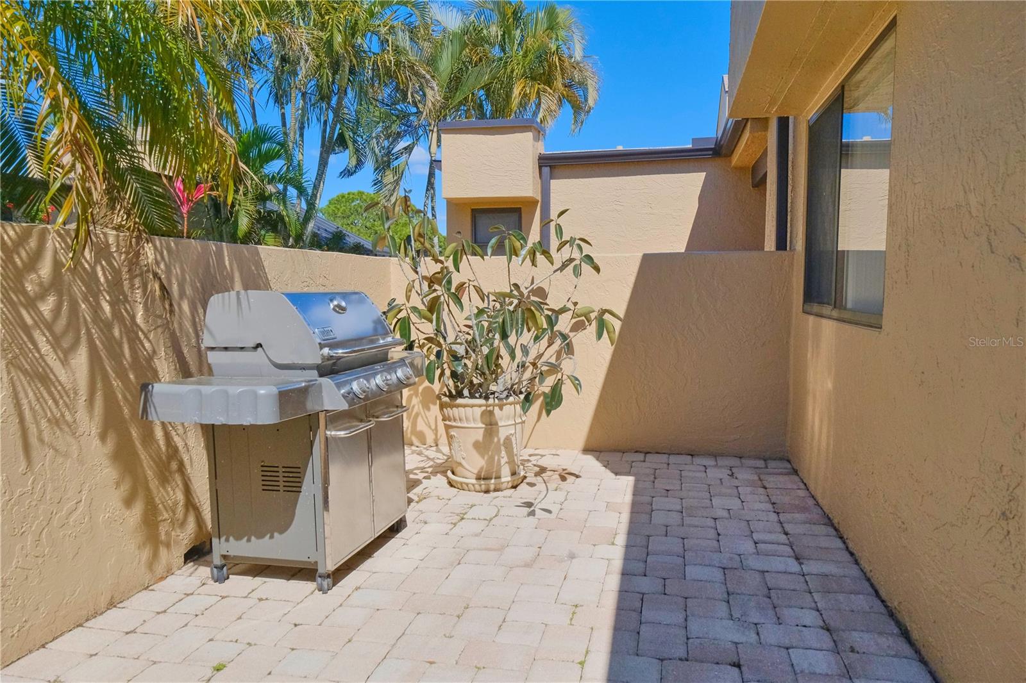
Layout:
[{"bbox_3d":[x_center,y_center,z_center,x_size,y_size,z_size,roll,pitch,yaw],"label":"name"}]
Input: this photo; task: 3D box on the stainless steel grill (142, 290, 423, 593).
[{"bbox_3d":[-0.832,0.355,2.938,0.637,1.156,1.248,1,5,15],"label":"stainless steel grill"}]

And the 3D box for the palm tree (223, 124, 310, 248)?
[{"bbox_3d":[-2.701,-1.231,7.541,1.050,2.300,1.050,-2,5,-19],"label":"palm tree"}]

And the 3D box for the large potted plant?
[{"bbox_3d":[-0.107,0.011,4.062,1.270,1.640,1.120,0,5,-2],"label":"large potted plant"}]

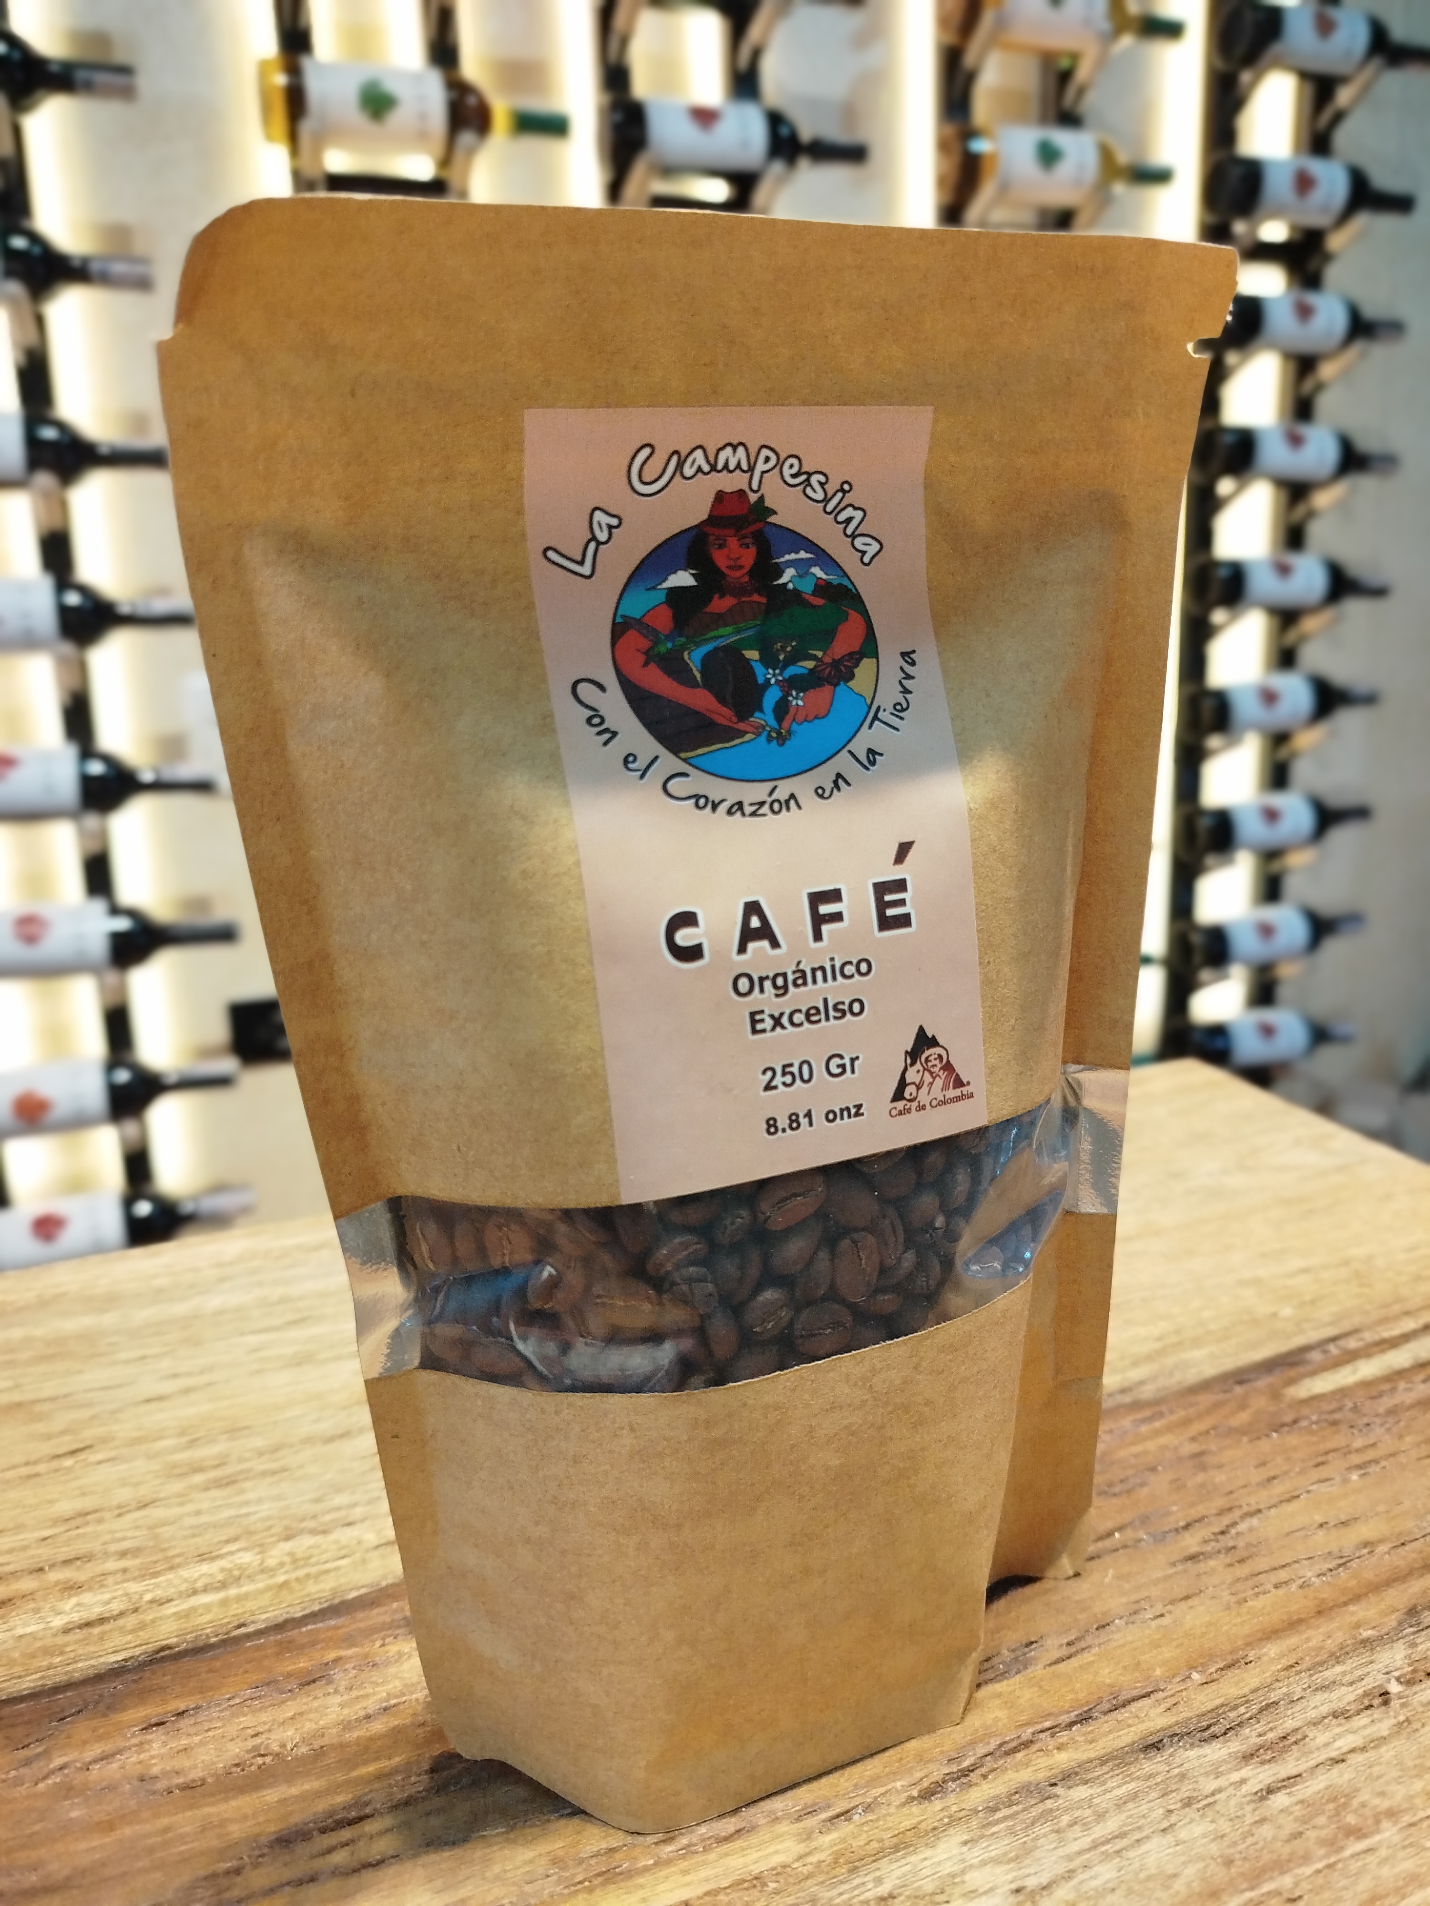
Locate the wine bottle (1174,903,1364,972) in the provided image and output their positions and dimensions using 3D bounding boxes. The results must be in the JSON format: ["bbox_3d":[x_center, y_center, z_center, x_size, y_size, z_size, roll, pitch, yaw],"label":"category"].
[{"bbox_3d":[0.818,-0.027,1.933,0.300,0.076,0.076,-7,13,-19],"label":"wine bottle"}]

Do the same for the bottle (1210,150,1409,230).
[{"bbox_3d":[0.783,-0.988,1.719,0.300,0.076,0.076,-5,13,-19],"label":"bottle"}]

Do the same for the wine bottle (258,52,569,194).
[{"bbox_3d":[-0.302,-0.858,1.348,0.300,0.076,0.076,-7,13,-19],"label":"wine bottle"}]

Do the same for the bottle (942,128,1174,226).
[{"bbox_3d":[0.419,-0.947,1.594,0.300,0.076,0.076,-7,14,-19],"label":"bottle"}]

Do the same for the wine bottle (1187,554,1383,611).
[{"bbox_3d":[0.801,-0.511,1.825,0.300,0.076,0.076,-3,12,-20],"label":"wine bottle"}]

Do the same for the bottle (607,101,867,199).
[{"bbox_3d":[0.030,-0.899,1.461,0.300,0.076,0.076,-6,13,-19],"label":"bottle"}]

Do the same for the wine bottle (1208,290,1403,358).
[{"bbox_3d":[0.786,-0.836,1.752,0.300,0.076,0.076,-5,13,-19],"label":"wine bottle"}]

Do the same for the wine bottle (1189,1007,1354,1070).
[{"bbox_3d":[0.821,0.124,1.965,0.300,0.076,0.076,-3,12,-20],"label":"wine bottle"}]

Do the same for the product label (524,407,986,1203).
[{"bbox_3d":[0.009,-0.022,0.194,0.061,0.112,0.010,-9,9,-19],"label":"product label"}]

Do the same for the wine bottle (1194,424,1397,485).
[{"bbox_3d":[0.795,-0.675,1.789,0.300,0.076,0.076,-3,12,-20],"label":"wine bottle"}]

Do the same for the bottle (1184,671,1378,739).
[{"bbox_3d":[0.805,-0.351,1.860,0.300,0.076,0.076,-7,13,-19],"label":"bottle"}]

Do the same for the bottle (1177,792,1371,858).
[{"bbox_3d":[0.812,-0.188,1.897,0.300,0.076,0.076,-7,13,-19],"label":"bottle"}]

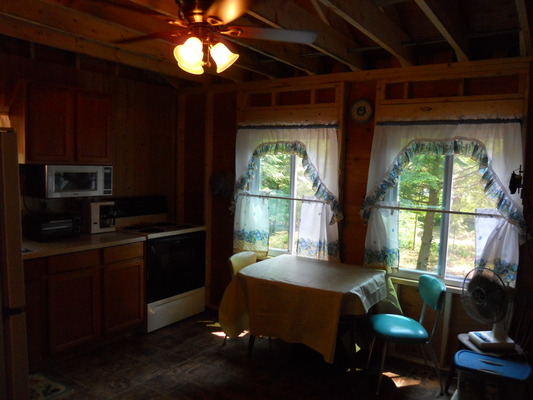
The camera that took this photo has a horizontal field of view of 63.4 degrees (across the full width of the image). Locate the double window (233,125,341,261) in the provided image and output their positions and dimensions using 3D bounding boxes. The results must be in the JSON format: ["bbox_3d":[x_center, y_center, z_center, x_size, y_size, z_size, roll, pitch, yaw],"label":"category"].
[{"bbox_3d":[0.154,-0.076,4.035,1.120,1.220,0.120,5,7,34],"label":"double window"}]

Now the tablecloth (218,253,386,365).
[{"bbox_3d":[0.320,0.939,3.403,1.020,0.750,0.850,5,7,34],"label":"tablecloth"}]

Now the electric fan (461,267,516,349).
[{"bbox_3d":[1.420,0.709,2.800,0.270,0.485,0.340,0,6,-15],"label":"electric fan"}]

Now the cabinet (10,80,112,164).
[{"bbox_3d":[-1.709,-0.610,3.621,0.305,0.615,0.755,5,7,34],"label":"cabinet"}]

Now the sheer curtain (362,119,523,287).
[{"bbox_3d":[1.287,0.021,3.280,1.100,1.220,0.120,5,7,34],"label":"sheer curtain"}]

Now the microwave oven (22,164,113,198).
[{"bbox_3d":[-1.680,-0.167,3.668,0.370,0.260,0.600,5,7,34],"label":"microwave oven"}]

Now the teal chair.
[{"bbox_3d":[1.005,0.953,3.112,0.500,0.805,0.410,1,6,1],"label":"teal chair"}]

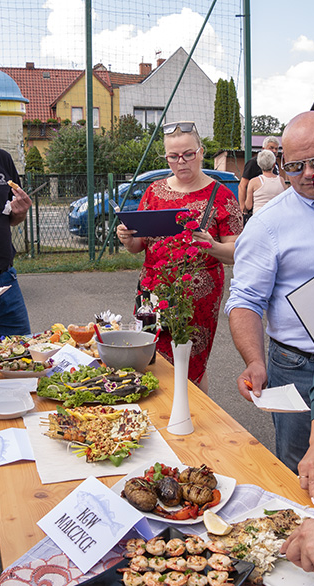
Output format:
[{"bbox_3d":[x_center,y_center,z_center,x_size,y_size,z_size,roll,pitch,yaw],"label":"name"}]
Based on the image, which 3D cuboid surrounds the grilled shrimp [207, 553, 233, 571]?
[{"bbox_3d":[0.115,0.485,1.141,0.047,0.021,0.030,1,11,6],"label":"grilled shrimp"}]

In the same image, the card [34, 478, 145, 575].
[{"bbox_3d":[-0.127,0.451,1.278,0.160,0.080,0.208,-8,14,-35],"label":"card"}]

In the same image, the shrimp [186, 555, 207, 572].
[{"bbox_3d":[0.071,0.487,1.135,0.041,0.021,0.030,1,11,6],"label":"shrimp"}]

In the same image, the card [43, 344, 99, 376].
[{"bbox_3d":[-0.307,0.254,2.191,0.140,0.090,0.210,-7,13,-32],"label":"card"}]

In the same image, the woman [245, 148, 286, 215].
[{"bbox_3d":[1.064,-0.615,6.357,0.460,1.630,0.320,0,12,4],"label":"woman"}]

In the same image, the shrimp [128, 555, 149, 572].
[{"bbox_3d":[-0.032,0.488,1.139,0.038,0.022,0.031,-1,12,0],"label":"shrimp"}]

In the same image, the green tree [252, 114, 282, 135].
[{"bbox_3d":[14.099,-19.281,82.822,4.200,7.986,4.200,2,12,9],"label":"green tree"}]

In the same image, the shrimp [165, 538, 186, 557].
[{"bbox_3d":[0.035,0.478,1.185,0.037,0.022,0.032,-1,12,0],"label":"shrimp"}]

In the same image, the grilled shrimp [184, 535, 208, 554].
[{"bbox_3d":[0.073,0.476,1.194,0.043,0.023,0.035,-1,12,0],"label":"grilled shrimp"}]

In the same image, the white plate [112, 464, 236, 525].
[{"bbox_3d":[0.032,0.450,1.431,0.228,0.027,0.228,7,13,31],"label":"white plate"}]

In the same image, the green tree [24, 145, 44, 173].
[{"bbox_3d":[-5.813,-5.760,29.953,0.920,2.413,0.920,-2,12,-11],"label":"green tree"}]

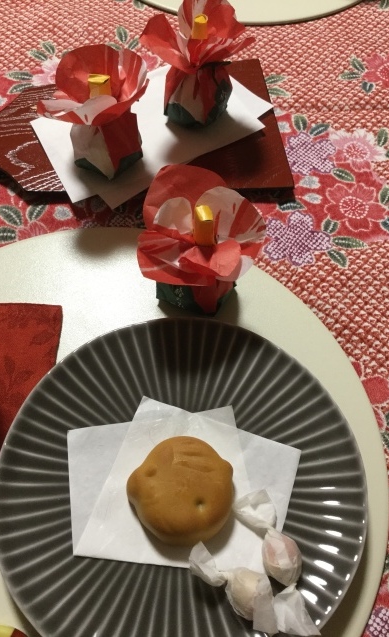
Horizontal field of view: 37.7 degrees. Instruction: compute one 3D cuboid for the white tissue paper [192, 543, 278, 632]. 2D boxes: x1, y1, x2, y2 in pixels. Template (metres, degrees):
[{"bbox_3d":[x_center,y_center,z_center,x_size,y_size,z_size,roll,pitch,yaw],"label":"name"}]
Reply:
[{"bbox_3d":[0.020,0.118,0.254,0.050,0.018,0.021,38,66,24],"label":"white tissue paper"}]

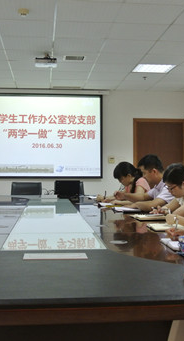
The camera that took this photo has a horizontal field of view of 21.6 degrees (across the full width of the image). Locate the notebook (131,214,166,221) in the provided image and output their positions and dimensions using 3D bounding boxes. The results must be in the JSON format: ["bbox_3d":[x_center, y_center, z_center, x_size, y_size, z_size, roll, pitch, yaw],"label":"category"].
[{"bbox_3d":[0.425,0.332,3.500,0.230,0.025,0.320,0,0,-6],"label":"notebook"}]

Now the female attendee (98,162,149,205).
[{"bbox_3d":[0.390,0.495,4.800,0.640,1.180,0.450,0,0,-9],"label":"female attendee"}]

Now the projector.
[{"bbox_3d":[-0.585,-1.395,6.200,0.290,0.095,0.250,0,0,-6],"label":"projector"}]

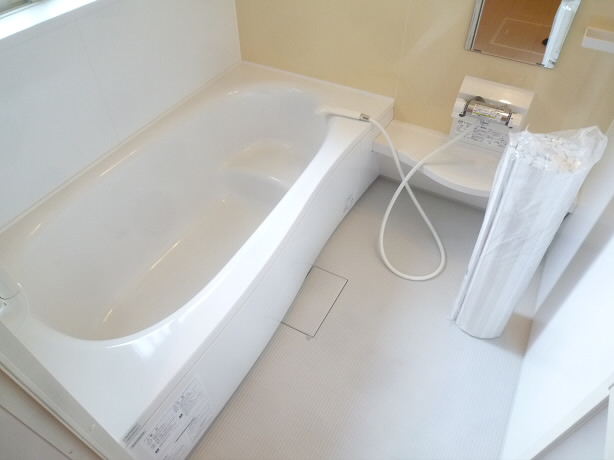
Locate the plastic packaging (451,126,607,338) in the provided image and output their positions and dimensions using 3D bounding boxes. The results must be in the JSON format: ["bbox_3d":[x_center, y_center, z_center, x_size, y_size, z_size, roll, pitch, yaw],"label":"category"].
[{"bbox_3d":[0.627,0.052,1.304,0.190,0.760,0.175,20,48,22],"label":"plastic packaging"}]

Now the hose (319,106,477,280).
[{"bbox_3d":[0.309,-0.186,1.747,0.650,0.460,0.460,22,51,20],"label":"hose"}]

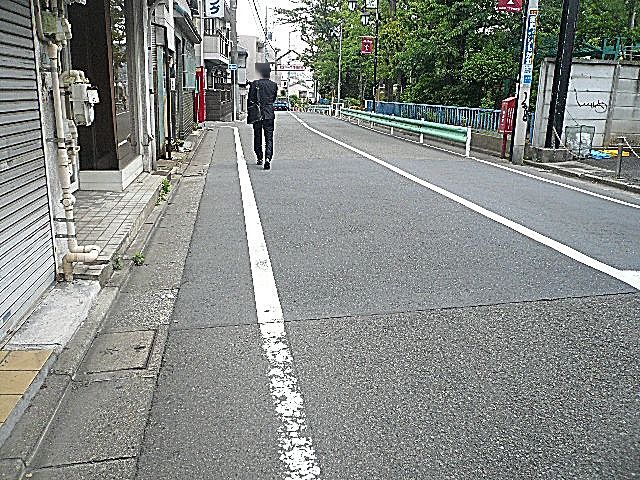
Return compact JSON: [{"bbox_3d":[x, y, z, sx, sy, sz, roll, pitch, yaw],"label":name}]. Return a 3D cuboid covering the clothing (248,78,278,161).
[{"bbox_3d":[-0.974,-2.068,8.967,0.520,1.377,0.420,-1,16,-10],"label":"clothing"}]

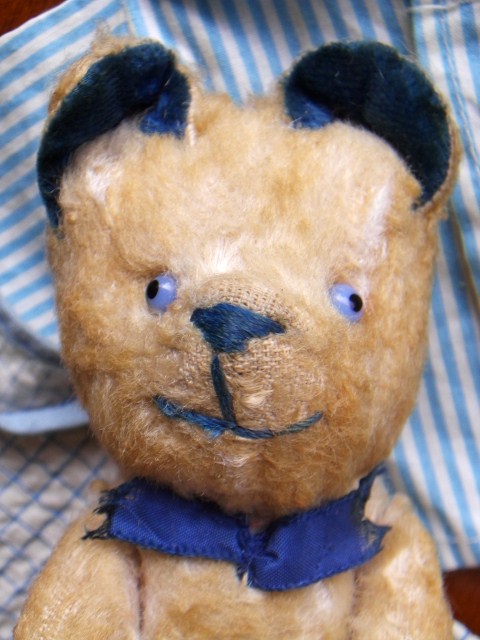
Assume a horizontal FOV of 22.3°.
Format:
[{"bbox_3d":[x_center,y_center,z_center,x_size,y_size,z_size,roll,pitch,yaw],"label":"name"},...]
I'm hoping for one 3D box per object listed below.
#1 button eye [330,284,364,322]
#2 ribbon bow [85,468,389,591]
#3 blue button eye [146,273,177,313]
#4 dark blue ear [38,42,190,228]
[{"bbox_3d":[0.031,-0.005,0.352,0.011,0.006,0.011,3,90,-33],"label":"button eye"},{"bbox_3d":[-0.001,0.063,0.363,0.091,0.020,0.036,2,93,0],"label":"ribbon bow"},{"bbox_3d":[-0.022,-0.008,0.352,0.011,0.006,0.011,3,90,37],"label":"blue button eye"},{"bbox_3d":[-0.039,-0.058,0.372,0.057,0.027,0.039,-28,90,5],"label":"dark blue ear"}]

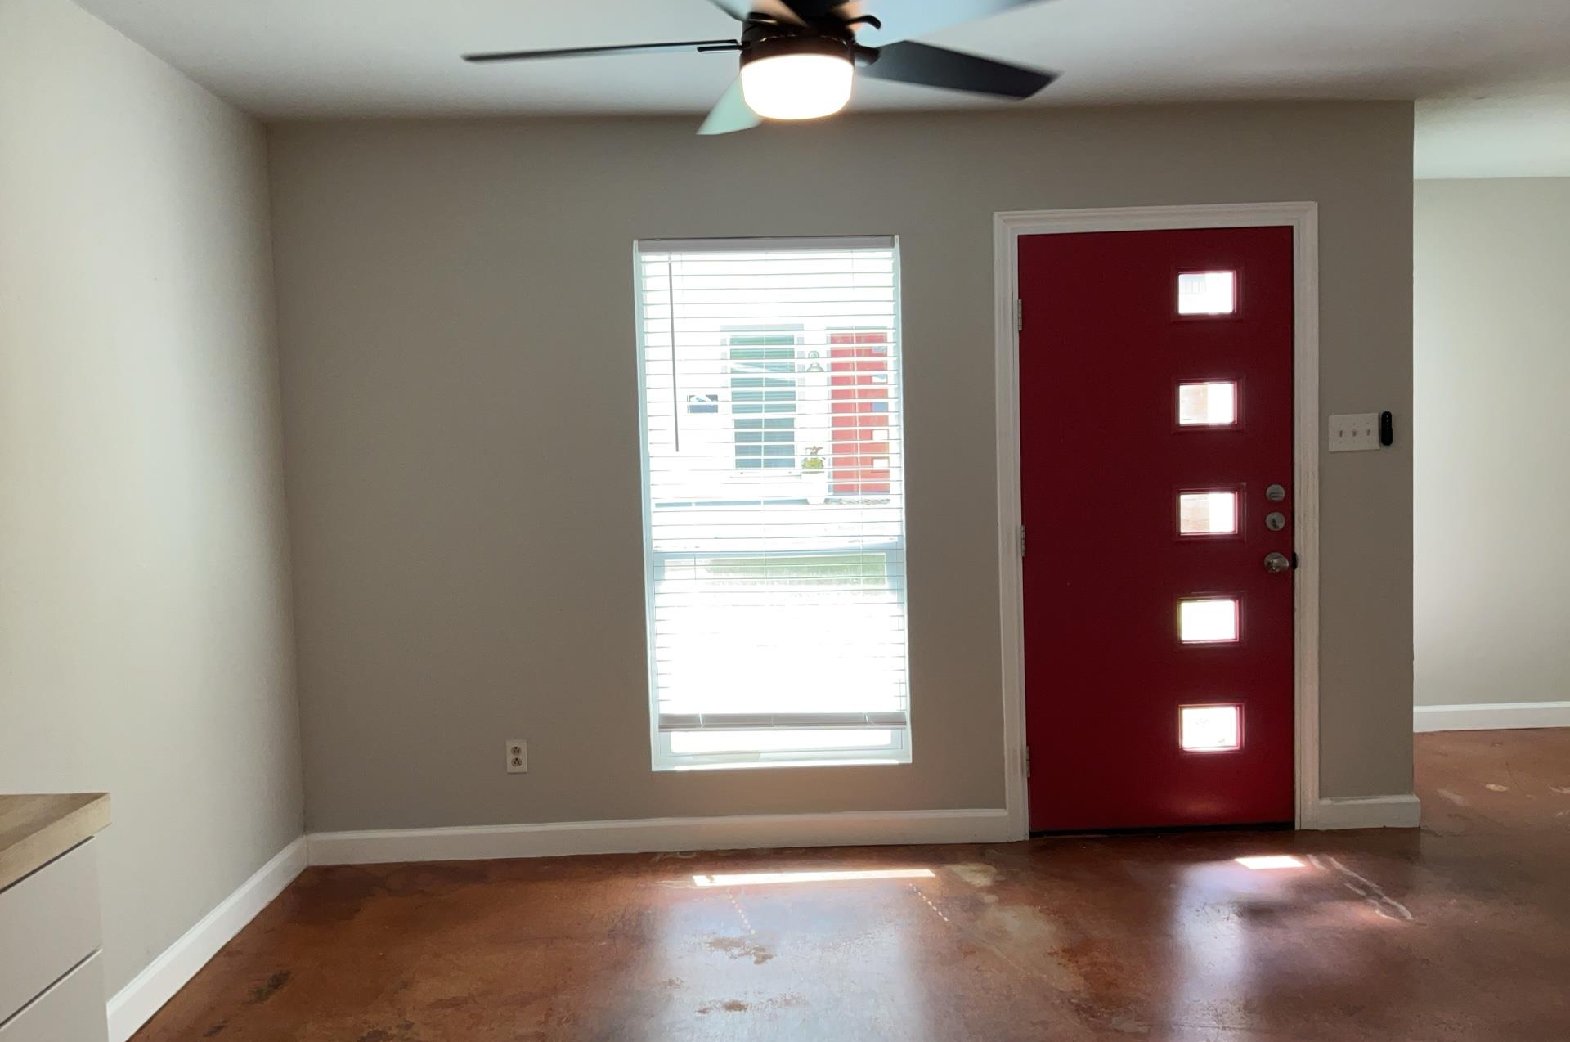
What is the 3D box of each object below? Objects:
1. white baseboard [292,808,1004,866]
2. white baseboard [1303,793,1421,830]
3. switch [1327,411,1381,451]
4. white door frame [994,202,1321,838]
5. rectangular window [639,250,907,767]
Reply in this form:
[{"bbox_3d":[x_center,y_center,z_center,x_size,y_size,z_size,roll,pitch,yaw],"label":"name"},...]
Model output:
[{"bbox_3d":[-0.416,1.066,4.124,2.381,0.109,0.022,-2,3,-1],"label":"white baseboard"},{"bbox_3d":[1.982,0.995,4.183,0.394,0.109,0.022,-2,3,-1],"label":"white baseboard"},{"bbox_3d":[1.916,-0.297,4.112,0.171,0.122,0.019,-2,3,-1],"label":"switch"},{"bbox_3d":[1.265,0.015,4.136,1.078,2.111,0.072,-2,3,-1],"label":"white door frame"},{"bbox_3d":[-0.032,-0.052,4.129,0.871,1.762,0.090,-2,3,-1],"label":"rectangular window"}]

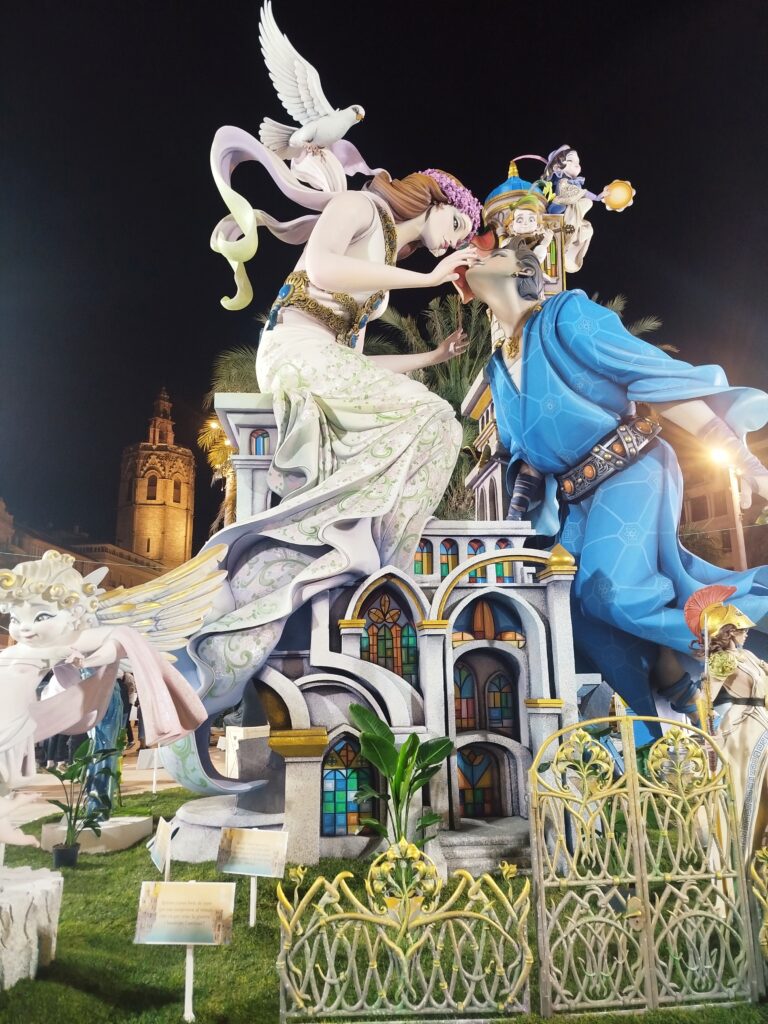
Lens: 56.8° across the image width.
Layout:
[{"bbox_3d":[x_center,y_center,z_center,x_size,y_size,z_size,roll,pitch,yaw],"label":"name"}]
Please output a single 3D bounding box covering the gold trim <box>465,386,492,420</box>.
[{"bbox_3d":[1.091,-1.299,8.248,0.120,0.240,1.000,1,-13,-9],"label":"gold trim"}]

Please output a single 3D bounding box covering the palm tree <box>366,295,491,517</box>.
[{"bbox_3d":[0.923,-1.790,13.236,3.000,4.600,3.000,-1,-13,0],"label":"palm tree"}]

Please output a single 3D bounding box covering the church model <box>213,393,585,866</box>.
[{"bbox_3d":[0.063,0.846,6.578,3.400,4.050,2.400,0,-13,-4],"label":"church model"}]

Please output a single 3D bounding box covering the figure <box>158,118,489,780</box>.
[{"bbox_3d":[-0.370,-0.639,6.562,2.700,5.900,1.800,-4,-13,15],"label":"figure"}]

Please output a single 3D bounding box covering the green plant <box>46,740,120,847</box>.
[{"bbox_3d":[-2.347,2.247,5.596,0.550,0.850,0.500,-1,-13,0],"label":"green plant"}]

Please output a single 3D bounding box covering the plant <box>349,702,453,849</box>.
[{"bbox_3d":[0.126,1.731,4.362,0.620,1.020,0.550,-1,-13,0],"label":"plant"}]

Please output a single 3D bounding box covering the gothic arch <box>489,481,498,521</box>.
[{"bbox_3d":[1.129,-0.078,7.402,0.100,0.520,0.340,1,-13,-9],"label":"gothic arch"}]

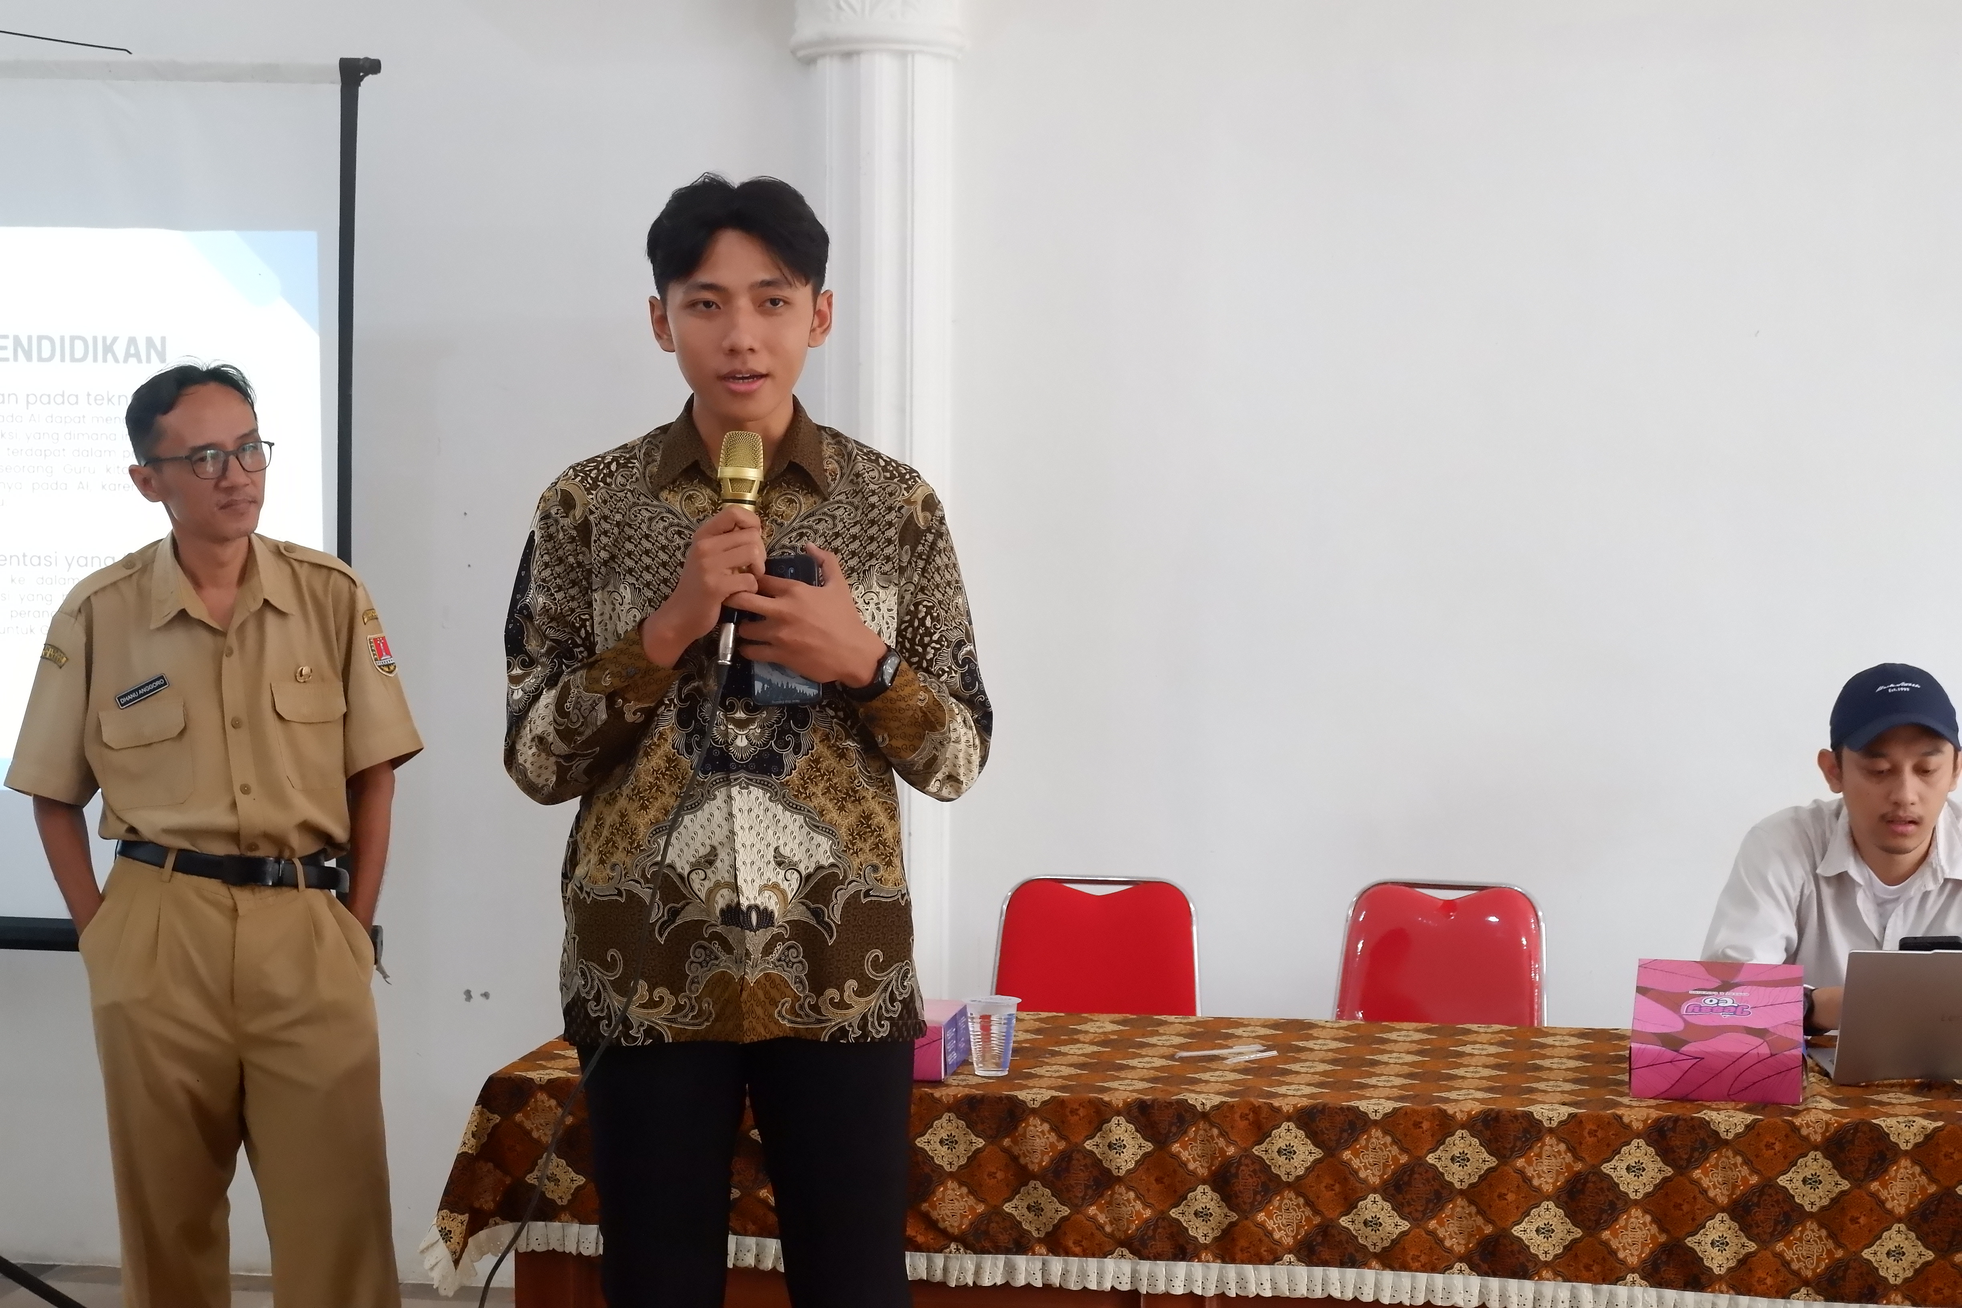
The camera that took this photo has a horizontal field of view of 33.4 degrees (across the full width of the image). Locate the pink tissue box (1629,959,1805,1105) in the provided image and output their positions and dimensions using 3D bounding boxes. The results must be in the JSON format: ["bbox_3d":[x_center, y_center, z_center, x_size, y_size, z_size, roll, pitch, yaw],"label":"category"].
[{"bbox_3d":[0.926,0.472,4.119,0.206,0.146,0.185,1,4,12],"label":"pink tissue box"}]

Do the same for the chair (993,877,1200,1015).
[{"bbox_3d":[0.160,0.807,5.458,0.440,0.820,0.480,1,4,12],"label":"chair"}]

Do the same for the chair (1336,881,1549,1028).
[{"bbox_3d":[0.749,0.809,5.362,0.440,0.820,0.480,1,4,12],"label":"chair"}]

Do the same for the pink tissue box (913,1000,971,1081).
[{"bbox_3d":[-0.129,0.505,4.304,0.206,0.070,0.182,1,4,12],"label":"pink tissue box"}]

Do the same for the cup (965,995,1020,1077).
[{"bbox_3d":[0.015,0.496,4.232,0.073,0.095,0.073,0,4,0],"label":"cup"}]

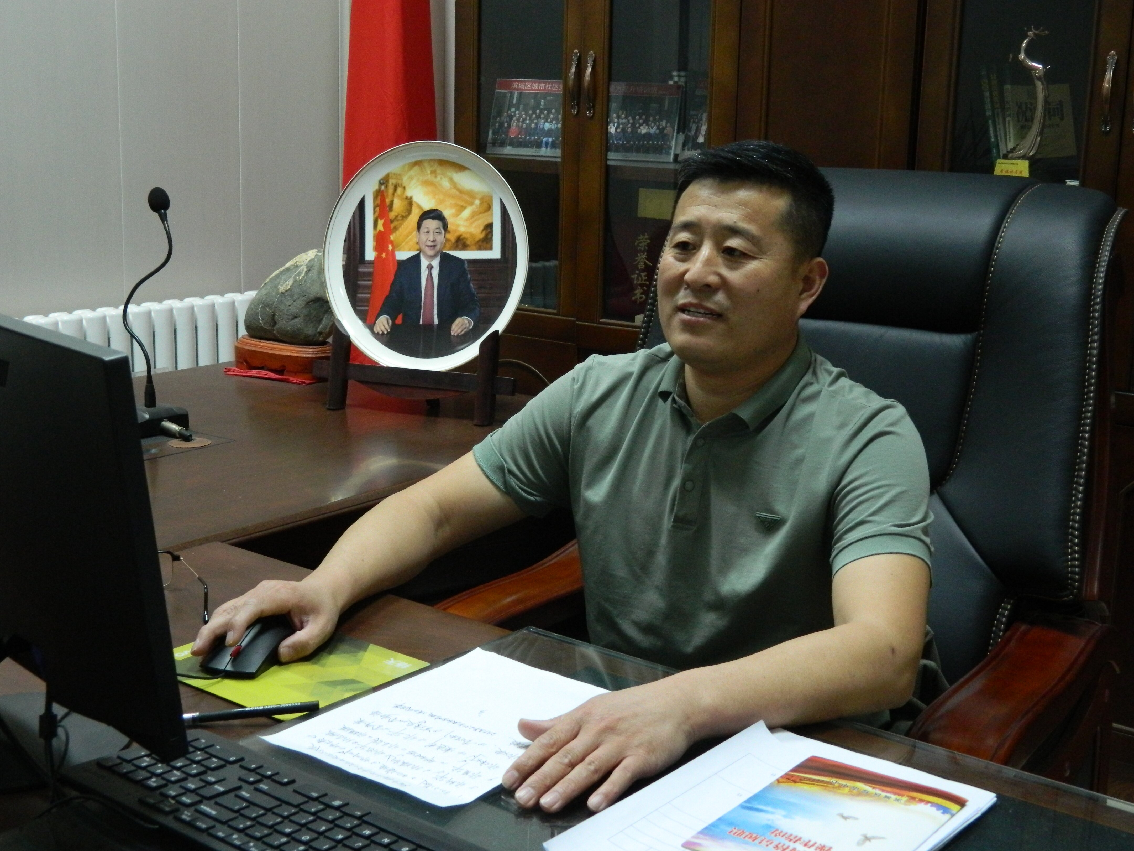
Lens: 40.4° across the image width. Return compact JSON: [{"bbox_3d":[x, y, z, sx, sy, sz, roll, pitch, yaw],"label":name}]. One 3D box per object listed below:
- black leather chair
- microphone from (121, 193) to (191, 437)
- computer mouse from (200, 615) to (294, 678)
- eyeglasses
[{"bbox_3d":[0.288,0.310,1.923,0.710,1.235,0.770,9,14,30],"label":"black leather chair"},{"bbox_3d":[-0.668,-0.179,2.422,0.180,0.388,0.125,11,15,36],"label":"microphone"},{"bbox_3d":[-0.309,0.212,1.517,0.061,0.037,0.112,5,13,14],"label":"computer mouse"},{"bbox_3d":[-0.466,0.179,1.654,0.140,0.040,0.145,-4,14,-26],"label":"eyeglasses"}]

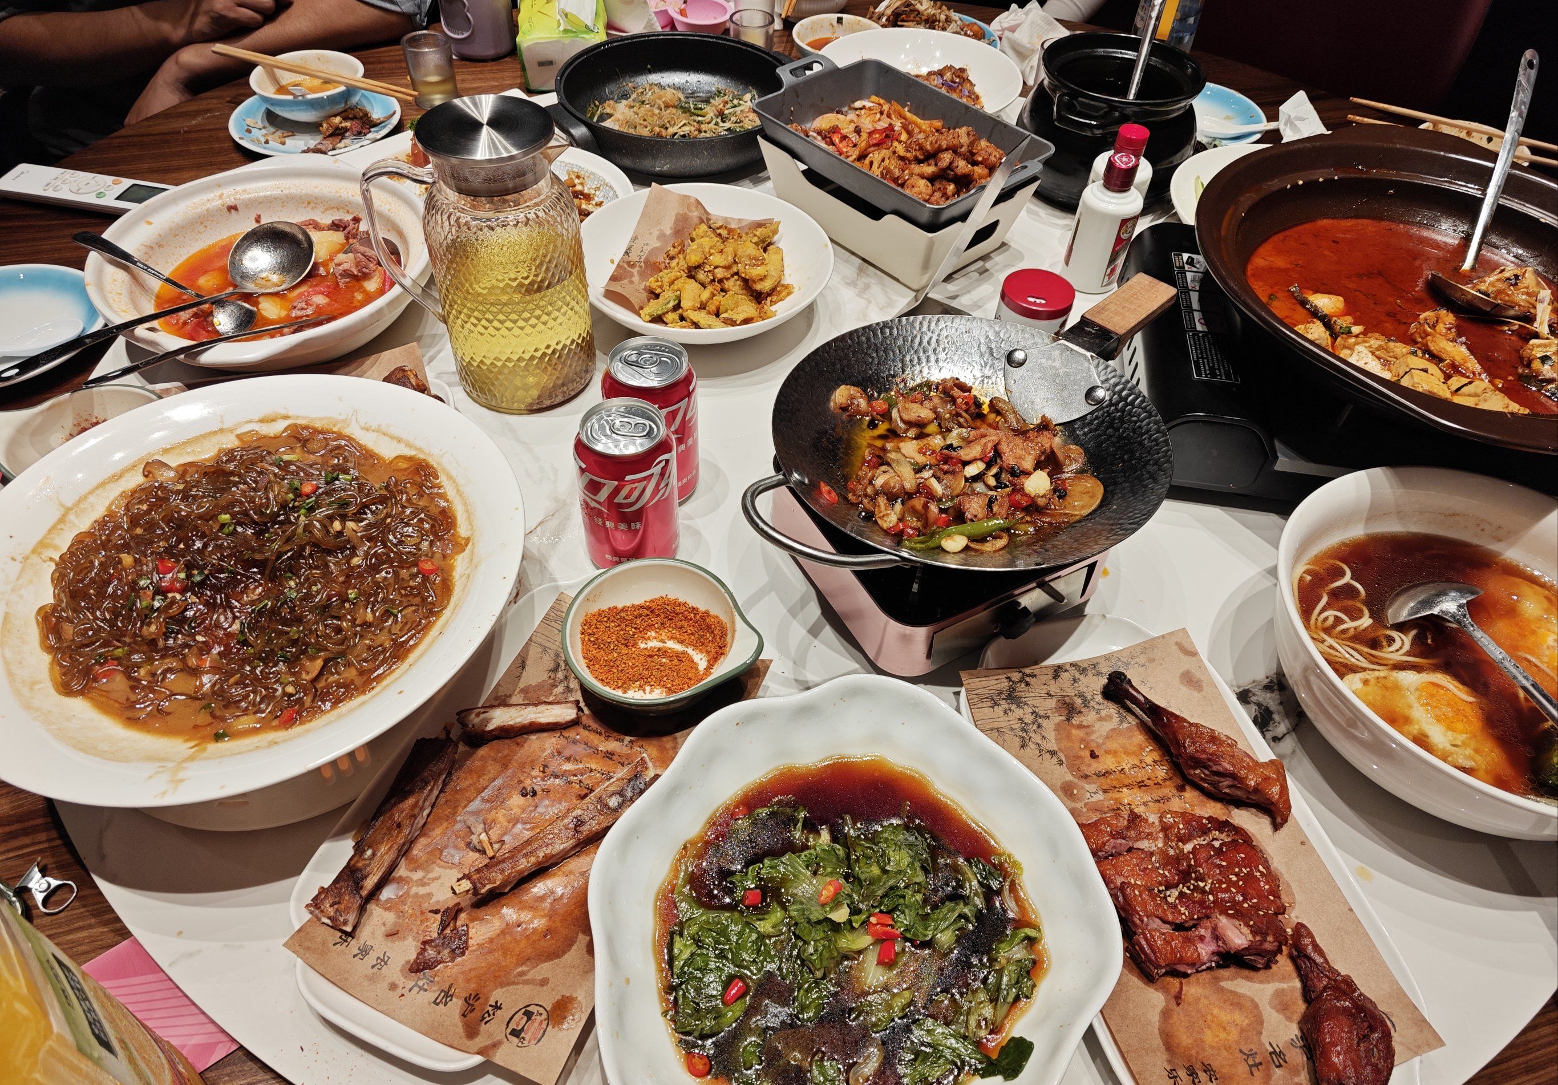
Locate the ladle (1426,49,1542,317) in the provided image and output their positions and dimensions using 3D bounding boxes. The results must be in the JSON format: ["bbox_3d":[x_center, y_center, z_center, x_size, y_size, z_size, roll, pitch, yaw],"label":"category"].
[{"bbox_3d":[0.591,-0.292,0.840,0.085,0.060,0.267,22,75,16],"label":"ladle"}]

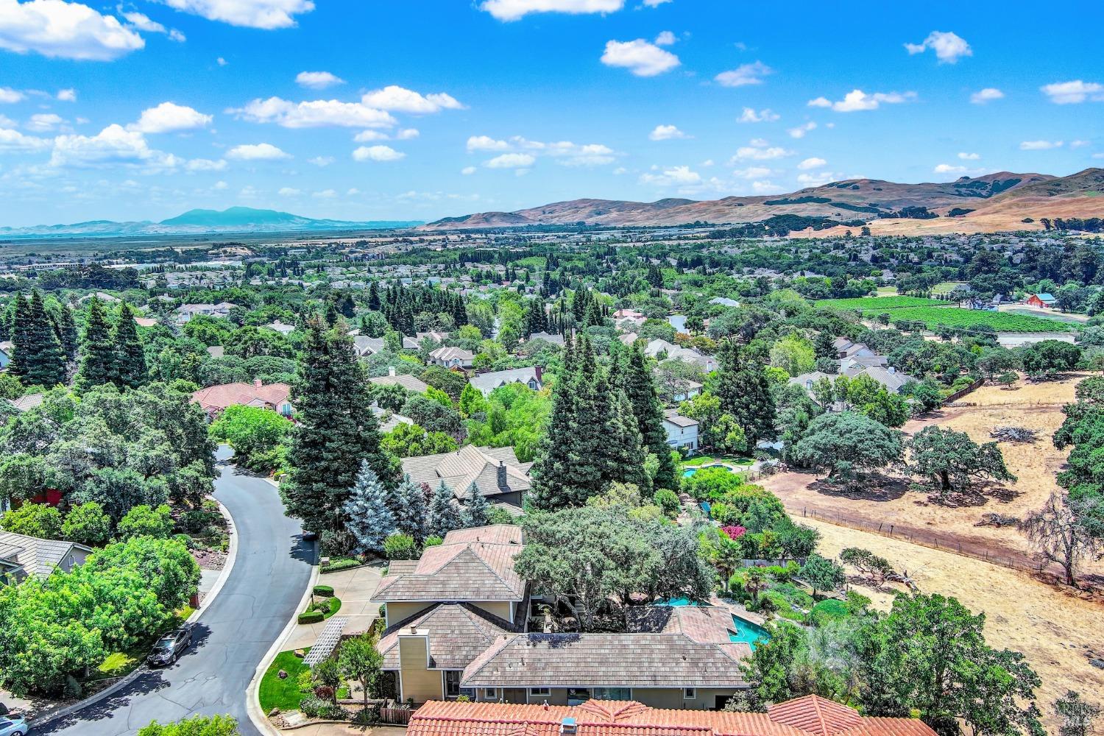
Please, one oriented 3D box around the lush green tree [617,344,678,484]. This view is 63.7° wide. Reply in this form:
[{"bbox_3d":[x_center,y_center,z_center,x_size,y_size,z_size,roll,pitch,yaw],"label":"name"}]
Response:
[{"bbox_3d":[13.147,6.549,123.788,8.280,19.990,8.280,1,9,6],"label":"lush green tree"}]

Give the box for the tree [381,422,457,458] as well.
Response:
[{"bbox_3d":[-20.330,13.680,136.540,11.300,9.800,10.500,-2,10,0],"label":"tree"}]

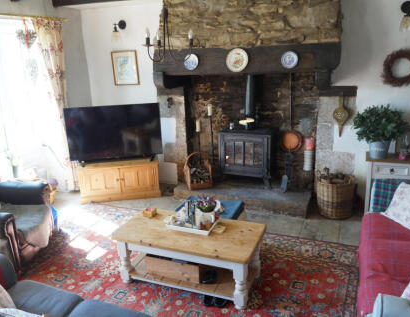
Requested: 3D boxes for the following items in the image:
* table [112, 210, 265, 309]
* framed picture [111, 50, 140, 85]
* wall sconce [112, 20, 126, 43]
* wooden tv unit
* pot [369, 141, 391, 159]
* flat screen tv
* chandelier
[{"bbox_3d":[-0.111,0.771,2.835,1.076,0.405,0.567,4,16,21],"label":"table"},{"bbox_3d":[-1.087,-1.238,4.910,0.399,0.450,0.025,4,16,22],"label":"framed picture"},{"bbox_3d":[-1.132,-1.677,4.699,0.120,0.275,0.190,4,16,22],"label":"wall sconce"},{"bbox_3d":[-1.110,0.257,4.766,1.040,0.472,0.467,-4,15,-7],"label":"wooden tv unit"},{"bbox_3d":[1.765,-0.094,3.625,0.200,0.165,0.200,4,16,22],"label":"pot"},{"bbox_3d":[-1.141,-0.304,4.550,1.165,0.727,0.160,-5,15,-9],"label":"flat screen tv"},{"bbox_3d":[-0.299,-1.060,3.050,0.420,0.460,0.420,-2,15,0],"label":"chandelier"}]

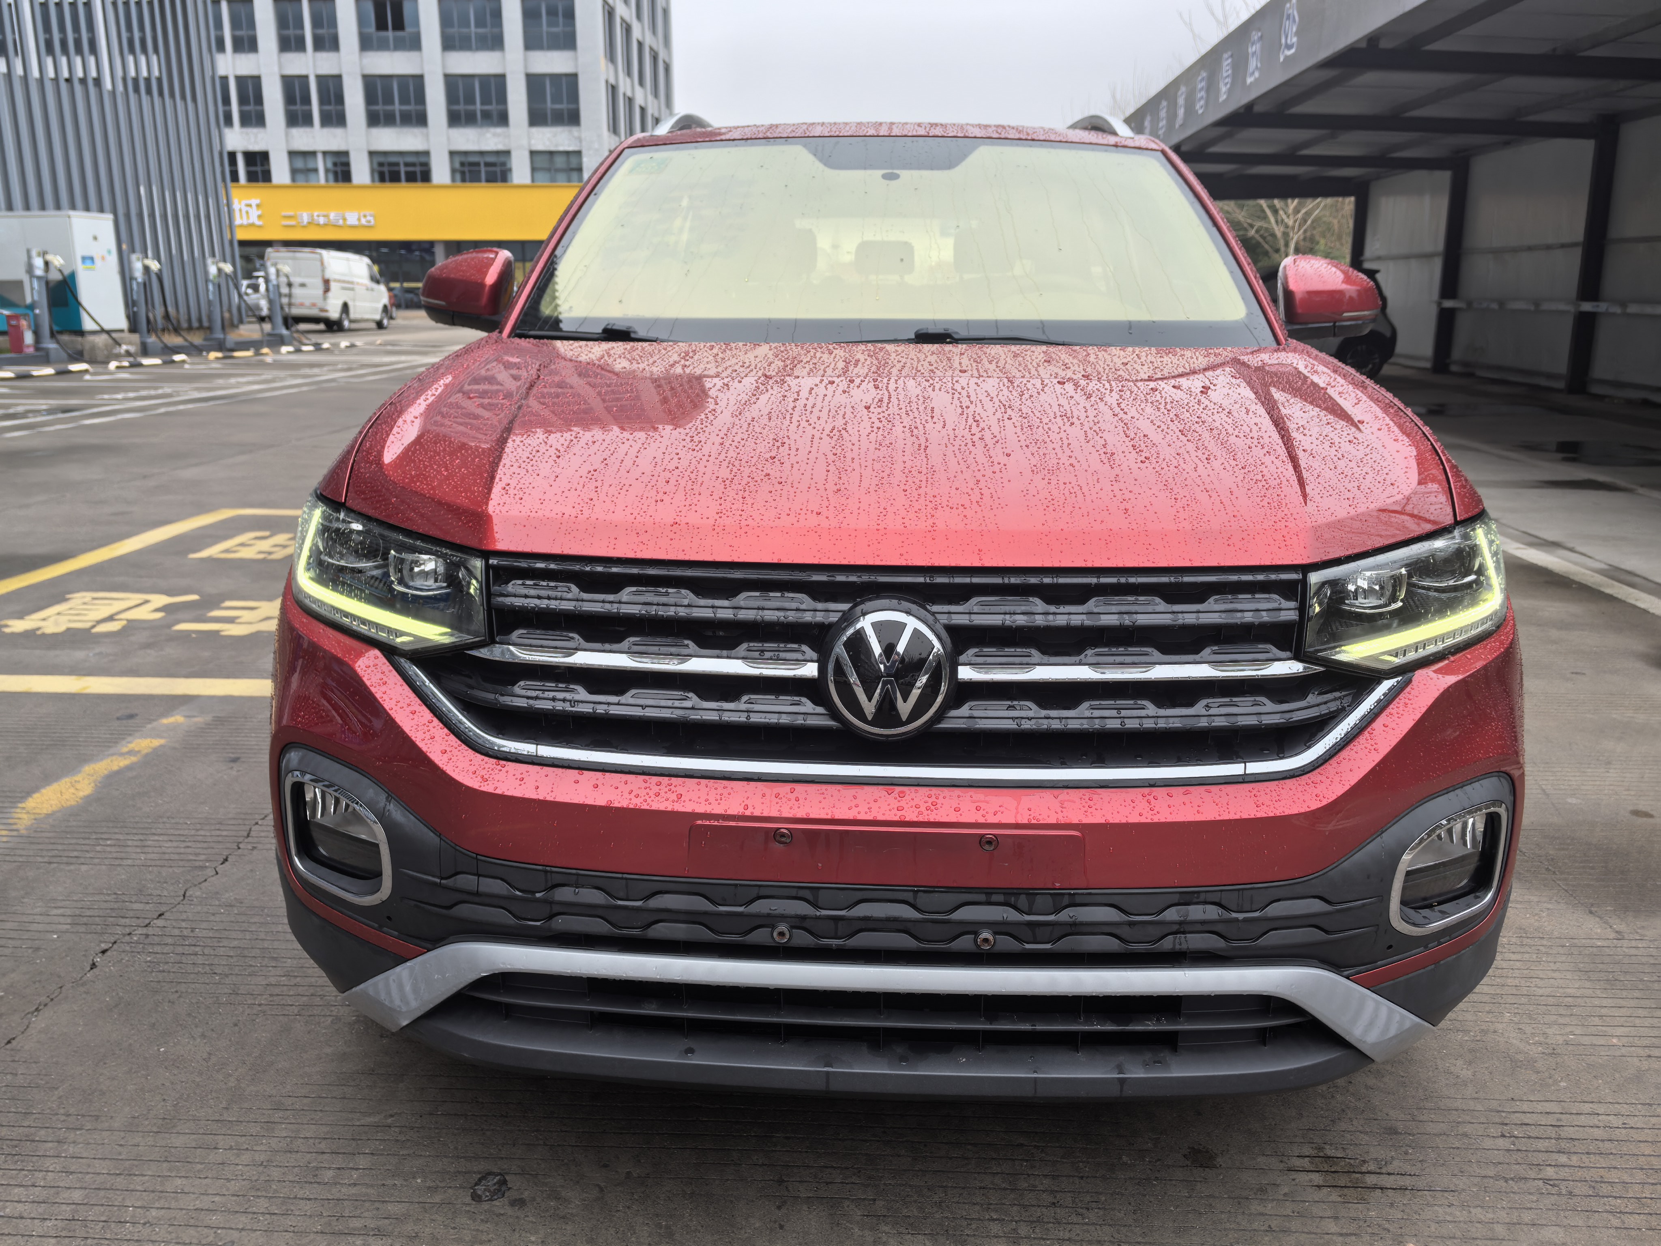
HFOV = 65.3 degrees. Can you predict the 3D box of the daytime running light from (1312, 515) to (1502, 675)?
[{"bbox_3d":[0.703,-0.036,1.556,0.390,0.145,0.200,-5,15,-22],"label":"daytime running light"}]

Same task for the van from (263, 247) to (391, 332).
[{"bbox_3d":[-13.577,-9.016,35.300,1.700,2.020,4.600,1,14,3],"label":"van"}]

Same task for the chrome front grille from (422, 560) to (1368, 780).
[{"bbox_3d":[0.065,0.046,1.403,1.140,0.235,0.170,1,14,2],"label":"chrome front grille"}]

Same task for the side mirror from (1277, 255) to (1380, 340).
[{"bbox_3d":[0.991,-0.648,2.583,0.200,0.165,0.145,1,14,2],"label":"side mirror"}]

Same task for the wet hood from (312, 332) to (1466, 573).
[{"bbox_3d":[0.089,-0.286,1.856,1.500,0.230,1.080,1,14,2],"label":"wet hood"}]

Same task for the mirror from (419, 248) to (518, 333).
[{"bbox_3d":[-0.736,-0.681,2.651,0.200,0.165,0.145,1,14,2],"label":"mirror"}]

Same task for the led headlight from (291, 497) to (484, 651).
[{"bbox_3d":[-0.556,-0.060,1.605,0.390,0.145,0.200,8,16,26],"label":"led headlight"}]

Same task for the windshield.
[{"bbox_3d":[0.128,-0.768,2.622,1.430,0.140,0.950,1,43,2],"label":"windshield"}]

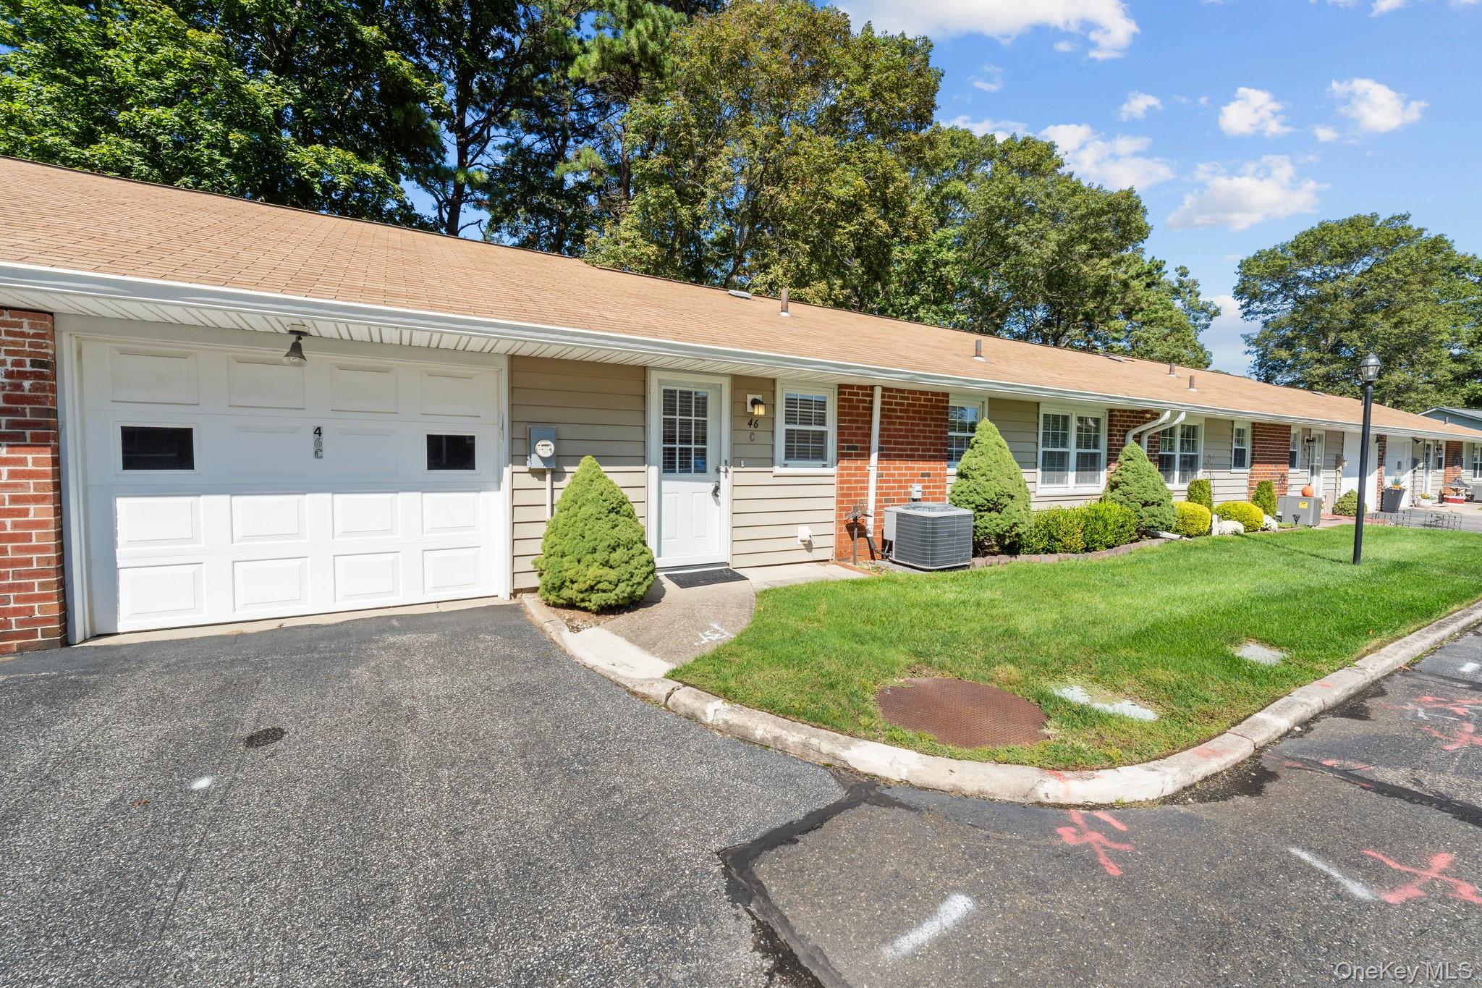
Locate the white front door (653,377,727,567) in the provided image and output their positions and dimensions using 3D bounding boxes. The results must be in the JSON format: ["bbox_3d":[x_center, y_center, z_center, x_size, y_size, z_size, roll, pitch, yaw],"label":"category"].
[{"bbox_3d":[-0.531,-0.223,6.179,0.876,1.992,0.070,-1,3,-28],"label":"white front door"}]

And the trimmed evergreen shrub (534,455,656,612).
[{"bbox_3d":[-1.308,0.313,5.195,1.060,1.282,1.060,-1,3,-28],"label":"trimmed evergreen shrub"}]

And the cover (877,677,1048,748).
[{"bbox_3d":[1.134,1.132,2.998,0.840,0.050,0.840,0,3,0],"label":"cover"}]

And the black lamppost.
[{"bbox_3d":[7.979,-0.446,7.377,0.230,2.720,0.230,-1,3,-29],"label":"black lamppost"}]

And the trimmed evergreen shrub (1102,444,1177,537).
[{"bbox_3d":[6.496,-0.078,9.401,0.980,1.465,0.980,-1,3,-28],"label":"trimmed evergreen shrub"}]

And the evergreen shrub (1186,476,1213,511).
[{"bbox_3d":[8.538,0.215,10.725,0.420,1.020,0.420,-1,3,-29],"label":"evergreen shrub"}]

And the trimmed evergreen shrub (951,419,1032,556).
[{"bbox_3d":[3.293,-0.115,7.664,1.000,1.733,1.000,-1,3,-28],"label":"trimmed evergreen shrub"}]

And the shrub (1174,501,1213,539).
[{"bbox_3d":[8.008,0.426,10.226,0.600,0.640,0.600,-1,3,-29],"label":"shrub"}]

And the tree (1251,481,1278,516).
[{"bbox_3d":[11.053,0.109,12.164,0.410,0.780,0.410,-1,3,-28],"label":"tree"}]

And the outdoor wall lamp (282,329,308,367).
[{"bbox_3d":[-3.216,-1.050,4.156,0.155,0.270,0.180,-1,3,-28],"label":"outdoor wall lamp"}]

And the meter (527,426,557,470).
[{"bbox_3d":[-1.839,-0.422,5.366,0.235,0.380,0.200,-1,3,-29],"label":"meter"}]

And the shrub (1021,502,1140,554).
[{"bbox_3d":[4.823,0.416,8.168,2.250,0.620,0.750,-1,3,-28],"label":"shrub"}]

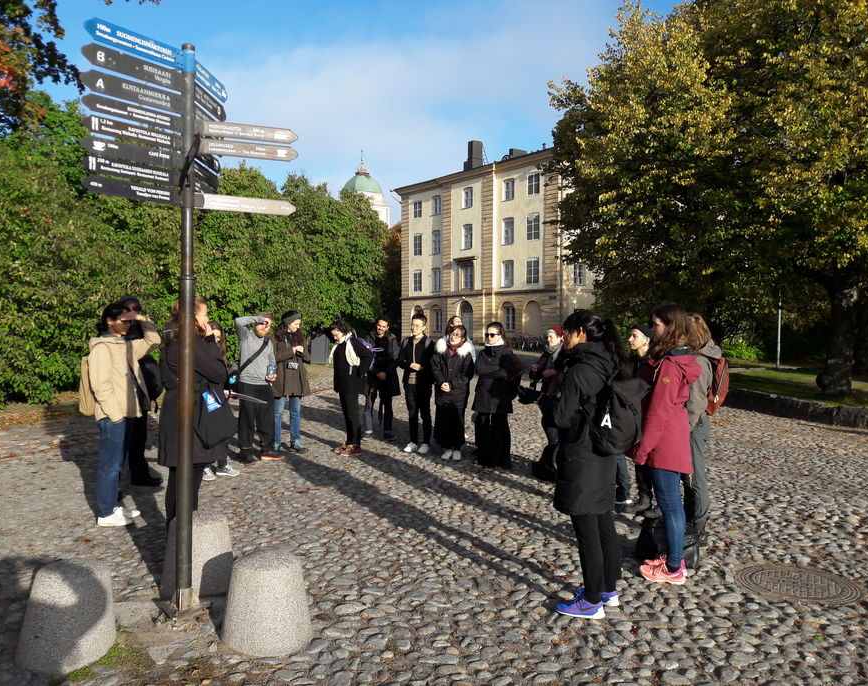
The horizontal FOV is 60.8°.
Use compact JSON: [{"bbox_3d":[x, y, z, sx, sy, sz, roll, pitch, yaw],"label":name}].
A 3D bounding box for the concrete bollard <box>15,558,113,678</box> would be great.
[{"bbox_3d":[-1.765,1.284,3.590,0.445,0.420,0.445,5,4,0],"label":"concrete bollard"}]

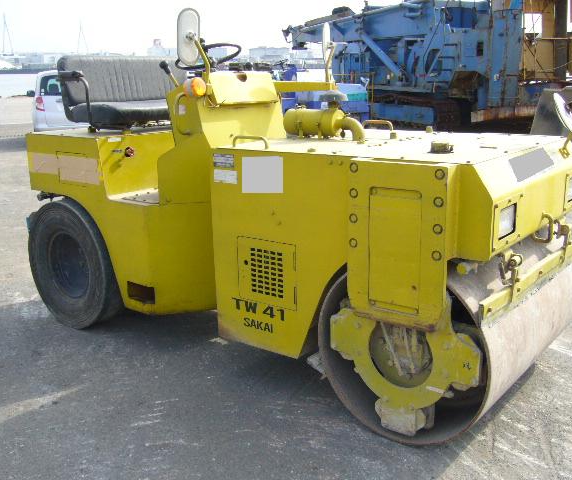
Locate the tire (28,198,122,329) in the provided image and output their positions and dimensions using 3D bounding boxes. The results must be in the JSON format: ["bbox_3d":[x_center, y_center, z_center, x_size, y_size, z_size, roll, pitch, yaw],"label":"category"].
[{"bbox_3d":[-1.283,0.139,4.075,0.804,0.804,0.244,11,18,37],"label":"tire"}]

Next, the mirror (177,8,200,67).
[{"bbox_3d":[-0.496,-1.031,3.296,0.137,0.288,0.049,-10,18,-33],"label":"mirror"}]

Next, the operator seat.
[{"bbox_3d":[-0.880,-0.980,4.293,0.605,0.468,1.082,11,18,37],"label":"operator seat"}]

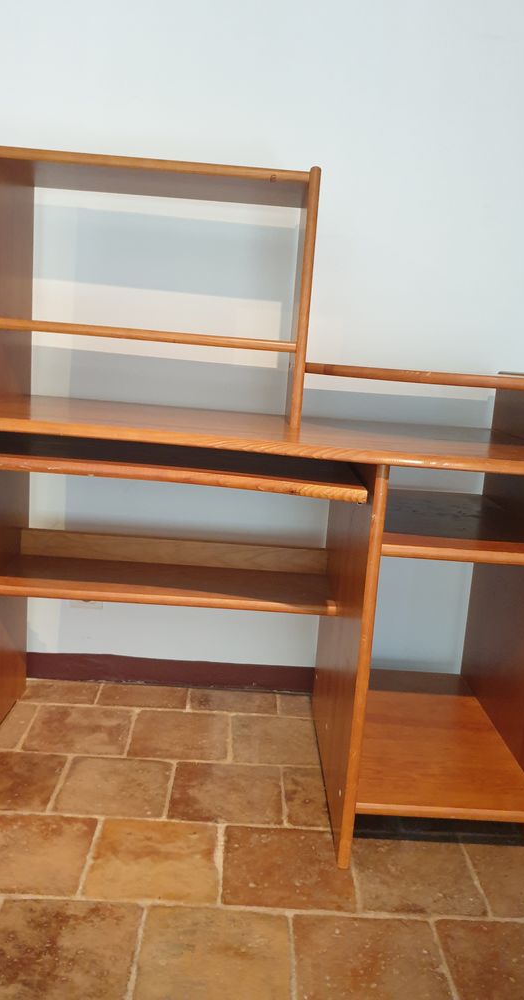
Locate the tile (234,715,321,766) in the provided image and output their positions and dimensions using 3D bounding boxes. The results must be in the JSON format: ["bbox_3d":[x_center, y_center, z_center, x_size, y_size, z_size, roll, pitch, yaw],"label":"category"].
[{"bbox_3d":[0.041,0.571,1.762,0.217,0.020,0.224,4,10,-1],"label":"tile"}]

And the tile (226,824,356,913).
[{"bbox_3d":[0.046,0.652,1.318,0.221,0.020,0.210,4,10,-1],"label":"tile"}]

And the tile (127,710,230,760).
[{"bbox_3d":[-0.190,0.564,1.777,0.220,0.020,0.218,4,10,-2],"label":"tile"}]

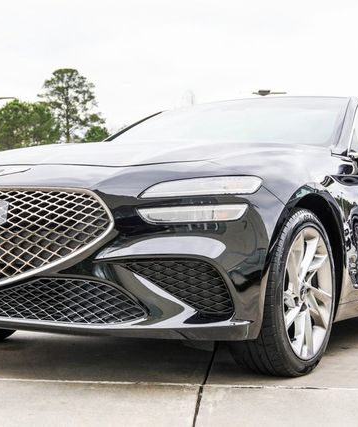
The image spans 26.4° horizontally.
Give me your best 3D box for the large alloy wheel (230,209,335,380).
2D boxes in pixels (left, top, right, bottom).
[{"bbox_3d":[0.419,0.311,3.028,0.234,0.660,0.660,0,-3,32],"label":"large alloy wheel"}]

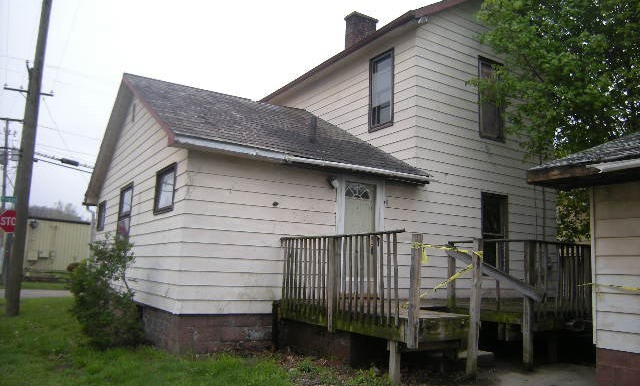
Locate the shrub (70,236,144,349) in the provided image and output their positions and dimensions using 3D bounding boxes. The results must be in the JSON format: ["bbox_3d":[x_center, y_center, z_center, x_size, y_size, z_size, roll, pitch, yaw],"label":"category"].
[{"bbox_3d":[-3.432,1.554,8.443,1.150,1.790,1.250,7,-10,-30],"label":"shrub"}]

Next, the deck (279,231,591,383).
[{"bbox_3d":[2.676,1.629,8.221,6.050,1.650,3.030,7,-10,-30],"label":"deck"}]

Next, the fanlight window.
[{"bbox_3d":[0.665,-0.030,9.090,0.547,0.257,0.050,7,-10,-30],"label":"fanlight window"}]

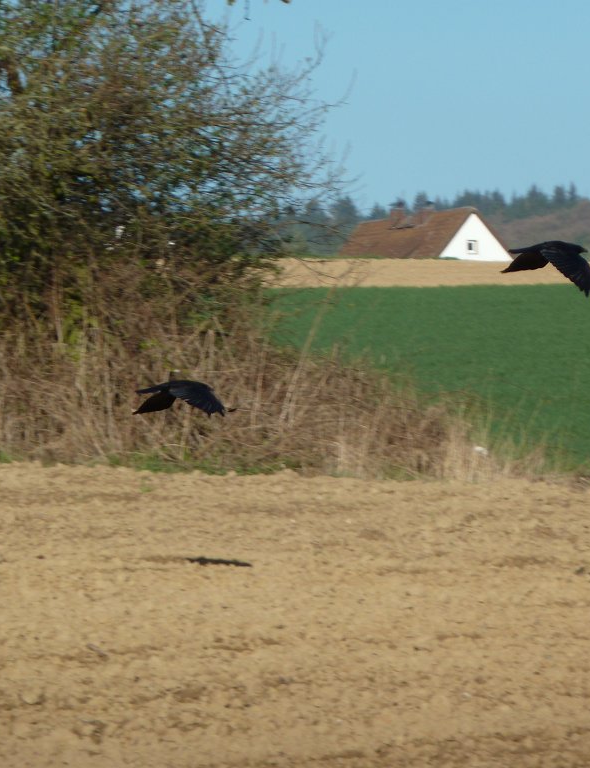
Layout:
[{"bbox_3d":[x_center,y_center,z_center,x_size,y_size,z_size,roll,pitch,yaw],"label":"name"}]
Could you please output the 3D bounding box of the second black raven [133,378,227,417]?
[{"bbox_3d":[-0.605,0.076,46.500,0.490,0.190,0.830,-1,1,-34],"label":"second black raven"}]

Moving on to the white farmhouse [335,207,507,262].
[{"bbox_3d":[9.192,-9.046,650.000,9.200,7.600,13.400,-1,-2,-38],"label":"white farmhouse"}]

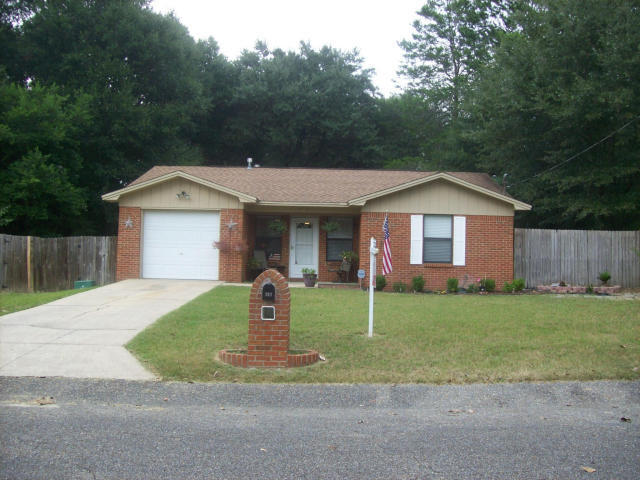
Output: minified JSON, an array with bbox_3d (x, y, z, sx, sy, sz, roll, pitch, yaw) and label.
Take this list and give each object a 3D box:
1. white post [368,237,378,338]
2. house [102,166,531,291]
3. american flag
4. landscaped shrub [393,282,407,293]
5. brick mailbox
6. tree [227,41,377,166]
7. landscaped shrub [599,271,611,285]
[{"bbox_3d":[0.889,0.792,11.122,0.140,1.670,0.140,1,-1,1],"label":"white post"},{"bbox_3d":[0.017,-0.598,24.801,13.000,4.150,9.400,1,-1,1],"label":"house"},{"bbox_3d":[1.988,0.162,19.600,0.290,1.820,0.320,1,-1,1],"label":"american flag"},{"bbox_3d":[2.341,1.393,19.600,0.420,0.320,0.400,1,-1,1],"label":"landscaped shrub"},{"bbox_3d":[-0.635,1.006,8.826,1.320,1.260,0.680,1,-1,1],"label":"brick mailbox"},{"bbox_3d":[-1.232,-5.170,40.818,9.600,14.000,9.000,1,-1,0],"label":"tree"},{"bbox_3d":[8.677,1.153,20.300,0.360,0.420,0.360,1,-1,1],"label":"landscaped shrub"}]

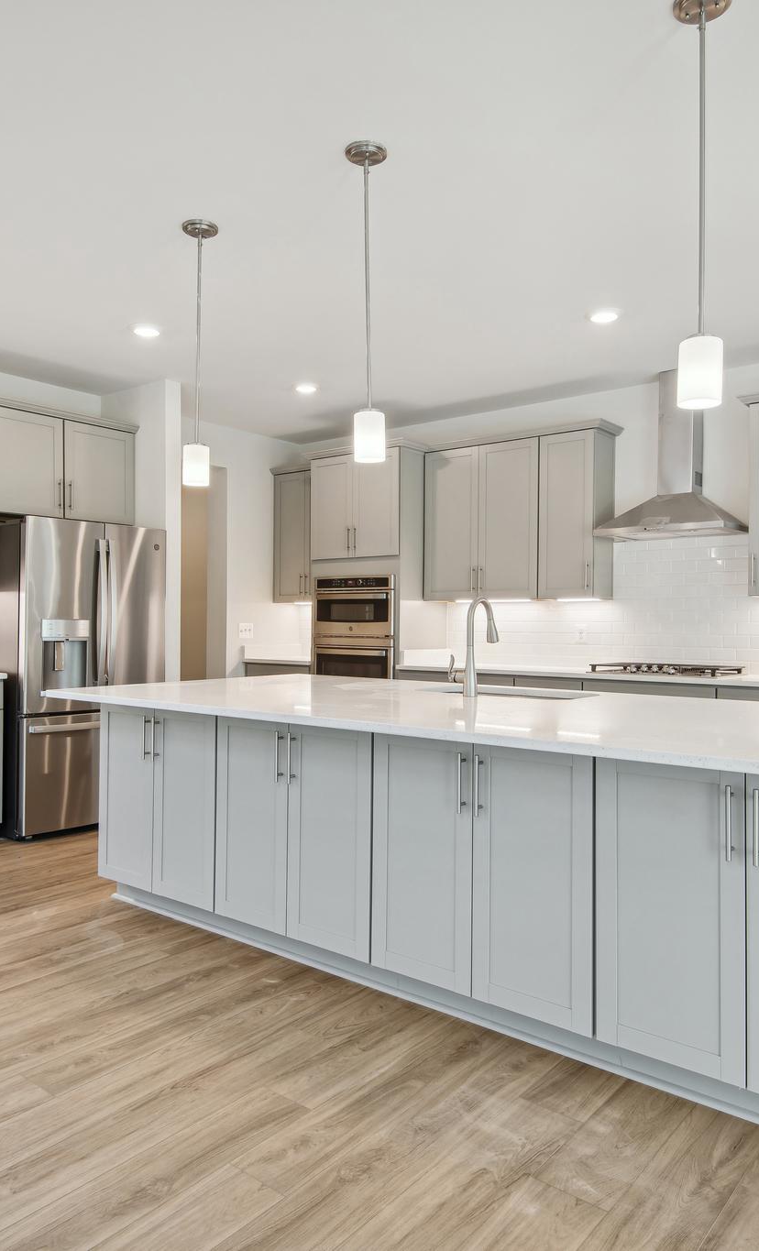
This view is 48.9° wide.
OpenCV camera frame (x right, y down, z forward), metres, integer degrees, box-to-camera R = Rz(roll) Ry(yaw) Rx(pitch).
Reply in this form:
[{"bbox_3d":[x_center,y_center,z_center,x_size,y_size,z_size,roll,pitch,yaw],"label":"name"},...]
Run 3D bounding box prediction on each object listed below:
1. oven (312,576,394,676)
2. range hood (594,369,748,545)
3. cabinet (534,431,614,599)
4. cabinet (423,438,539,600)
[{"bbox_3d":[-0.035,0.164,6.209,0.755,1.075,0.600,0,0,38],"label":"oven"},{"bbox_3d":[1.726,-1.027,4.968,0.765,0.990,0.500,0,0,38],"label":"range hood"},{"bbox_3d":[1.278,-0.697,5.430,0.385,1.065,0.320,0,0,38],"label":"cabinet"},{"bbox_3d":[0.772,-0.700,5.826,0.900,1.065,0.320,0,0,38],"label":"cabinet"}]

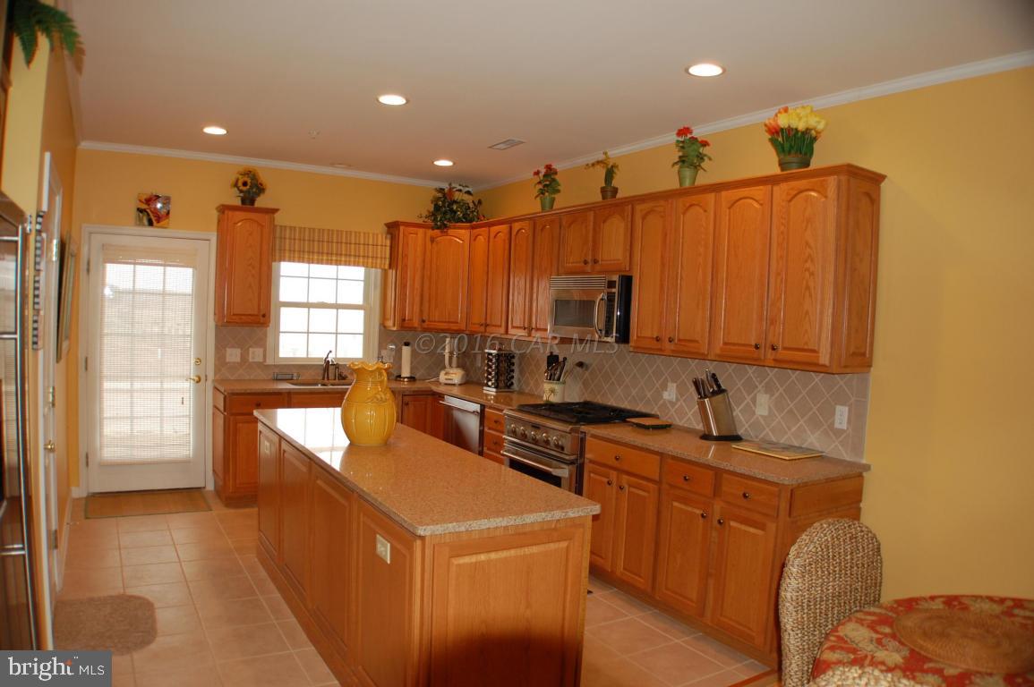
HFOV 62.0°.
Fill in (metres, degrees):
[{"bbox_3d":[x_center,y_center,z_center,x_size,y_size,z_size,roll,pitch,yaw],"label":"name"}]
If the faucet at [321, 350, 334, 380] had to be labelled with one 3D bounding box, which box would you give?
[{"bbox_3d":[-1.587,0.176,7.200,0.060,0.250,0.190,1,3,-28],"label":"faucet"}]

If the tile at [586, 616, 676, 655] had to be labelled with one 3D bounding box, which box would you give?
[{"bbox_3d":[0.557,1.442,4.231,0.315,0.010,0.335,1,3,-28],"label":"tile"}]

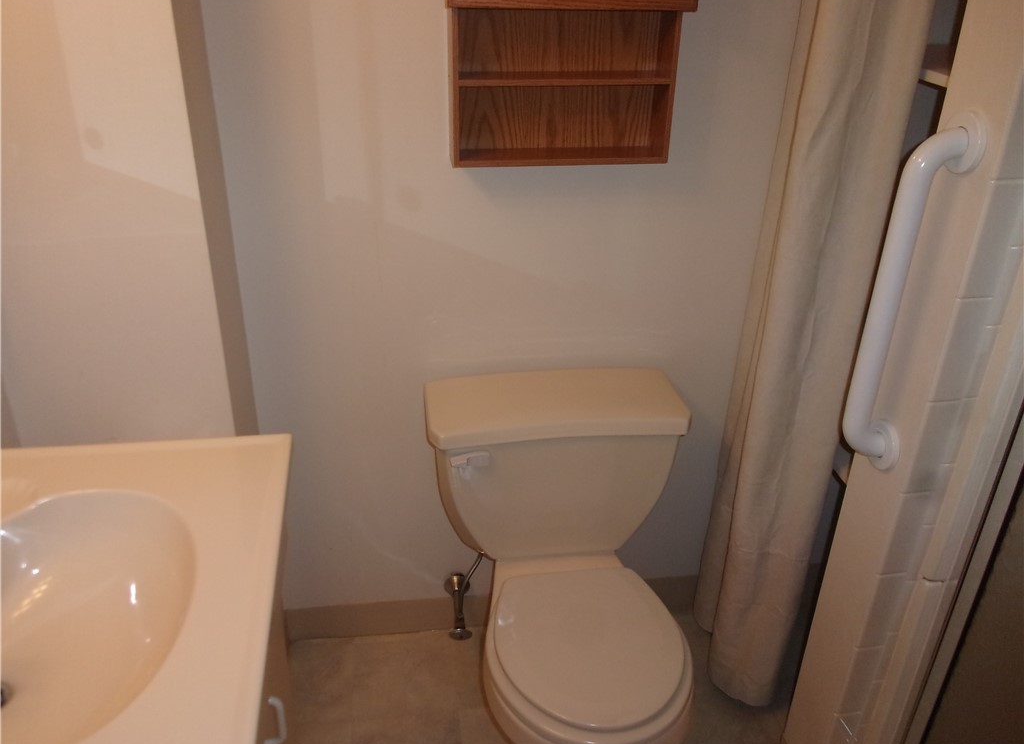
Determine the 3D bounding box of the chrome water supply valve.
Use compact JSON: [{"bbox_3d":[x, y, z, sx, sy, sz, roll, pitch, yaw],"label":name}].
[{"bbox_3d":[-0.110,0.481,1.893,0.086,0.222,0.167,-2,27,-8],"label":"chrome water supply valve"}]

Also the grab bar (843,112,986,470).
[{"bbox_3d":[0.554,-0.090,1.182,0.072,0.540,0.077,-2,27,-8],"label":"grab bar"}]

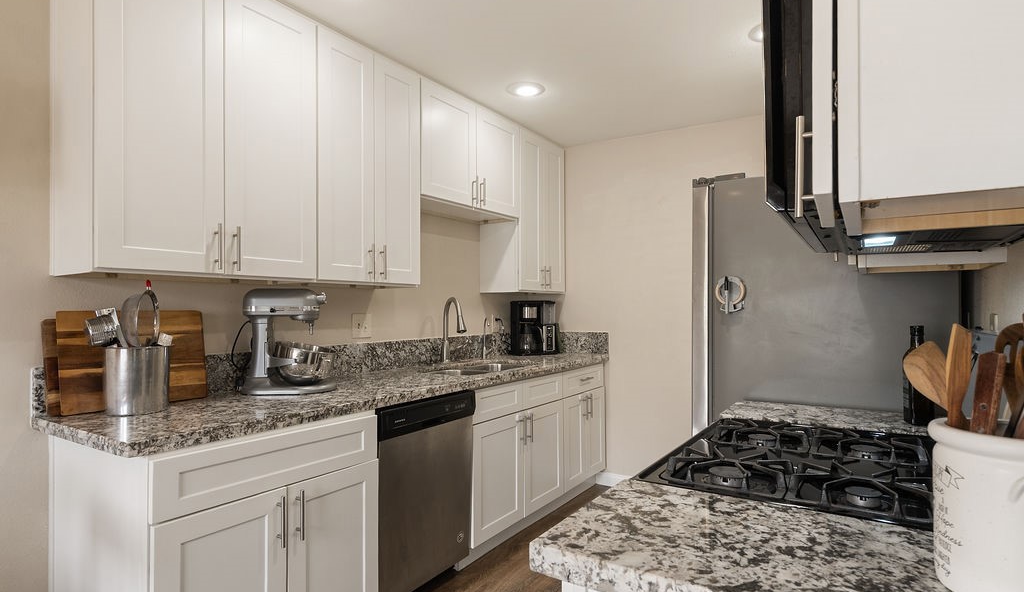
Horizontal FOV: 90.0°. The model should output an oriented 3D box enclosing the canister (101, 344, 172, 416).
[{"bbox_3d":[-1.229,0.275,1.690,0.168,0.210,0.168,-2,-2,34],"label":"canister"}]

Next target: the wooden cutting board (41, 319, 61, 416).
[{"bbox_3d":[-1.449,0.245,1.868,0.021,0.327,0.390,-13,-9,35],"label":"wooden cutting board"}]

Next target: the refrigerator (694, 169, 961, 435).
[{"bbox_3d":[1.293,0.426,2.145,0.792,1.743,0.857,-2,-2,34],"label":"refrigerator"}]

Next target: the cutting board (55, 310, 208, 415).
[{"bbox_3d":[-1.319,0.222,1.807,0.022,0.332,0.432,-14,-9,34],"label":"cutting board"}]

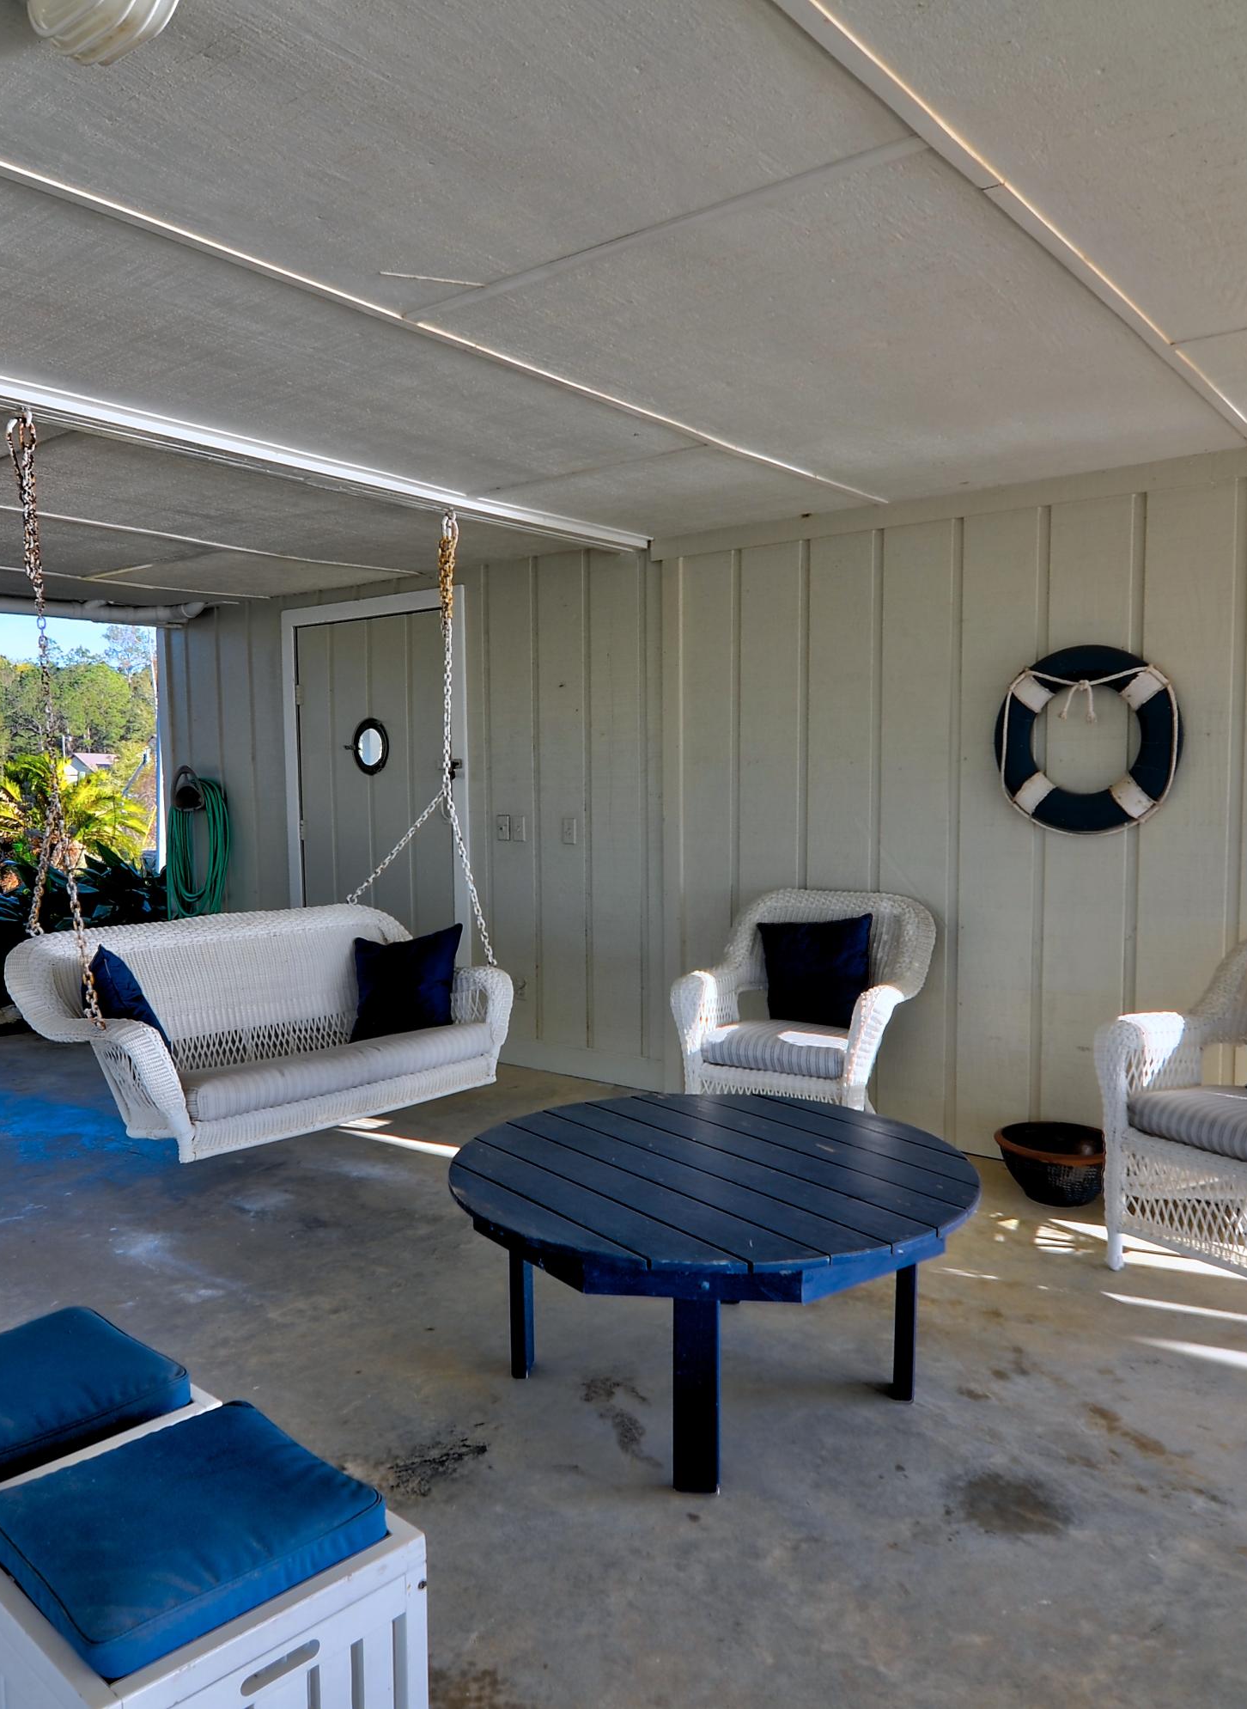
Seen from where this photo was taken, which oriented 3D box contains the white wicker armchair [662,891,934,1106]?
[{"bbox_3d":[0.655,0.653,4.050,0.771,0.940,0.702,2,4,29],"label":"white wicker armchair"}]

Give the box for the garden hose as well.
[{"bbox_3d":[-2.564,-0.007,6.952,0.435,0.969,0.198,2,4,37],"label":"garden hose"}]

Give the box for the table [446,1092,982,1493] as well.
[{"bbox_3d":[0.200,0.957,2.614,1.157,0.514,1.157,0,4,0],"label":"table"}]

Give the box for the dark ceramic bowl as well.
[{"bbox_3d":[1.472,1.043,3.806,0.455,0.183,0.455,0,4,0],"label":"dark ceramic bowl"}]

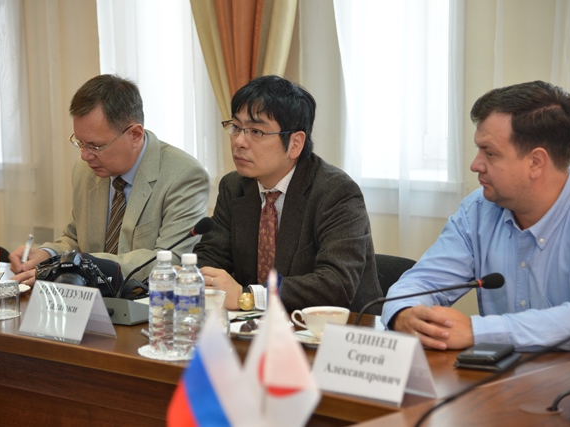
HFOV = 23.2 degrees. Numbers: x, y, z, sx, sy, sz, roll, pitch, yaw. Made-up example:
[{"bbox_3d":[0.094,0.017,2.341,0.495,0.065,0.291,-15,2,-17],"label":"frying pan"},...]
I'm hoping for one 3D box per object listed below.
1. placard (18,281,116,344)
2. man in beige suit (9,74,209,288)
[{"bbox_3d":[-0.477,0.213,3.037,0.210,0.114,0.108,4,7,42],"label":"placard"},{"bbox_3d":[-0.500,0.283,3.901,0.580,1.320,0.720,4,6,38],"label":"man in beige suit"}]

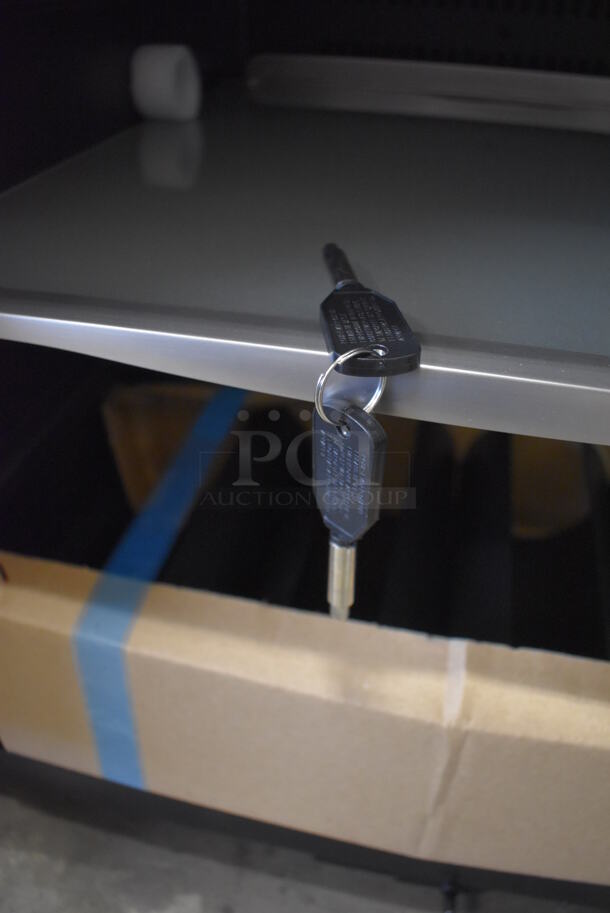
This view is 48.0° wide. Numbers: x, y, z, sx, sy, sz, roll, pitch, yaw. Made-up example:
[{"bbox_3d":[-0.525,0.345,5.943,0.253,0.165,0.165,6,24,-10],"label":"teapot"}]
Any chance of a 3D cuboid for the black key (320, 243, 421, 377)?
[{"bbox_3d":[0.015,-0.049,0.212,0.022,0.008,0.084,-3,38,-5],"label":"black key"}]

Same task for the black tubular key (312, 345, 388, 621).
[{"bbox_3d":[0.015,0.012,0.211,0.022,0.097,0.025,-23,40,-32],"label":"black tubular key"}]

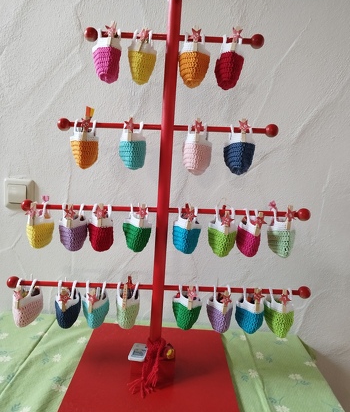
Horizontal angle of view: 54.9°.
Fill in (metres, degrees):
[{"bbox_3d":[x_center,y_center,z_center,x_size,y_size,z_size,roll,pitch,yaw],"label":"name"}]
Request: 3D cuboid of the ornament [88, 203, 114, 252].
[{"bbox_3d":[-0.148,0.044,0.678,0.051,0.096,0.050,2,11,-7],"label":"ornament"}]

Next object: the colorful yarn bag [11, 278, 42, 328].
[{"bbox_3d":[-0.312,0.207,0.711,0.057,0.100,0.054,3,11,0],"label":"colorful yarn bag"}]

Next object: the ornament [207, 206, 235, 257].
[{"bbox_3d":[0.100,0.055,0.709,0.058,0.110,0.052,1,11,-8],"label":"ornament"}]

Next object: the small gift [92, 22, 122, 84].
[{"bbox_3d":[-0.124,-0.279,0.618,0.053,0.097,0.050,1,11,-11],"label":"small gift"}]

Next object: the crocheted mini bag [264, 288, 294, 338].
[{"bbox_3d":[0.233,0.240,0.751,0.063,0.117,0.052,2,11,-3],"label":"crocheted mini bag"}]

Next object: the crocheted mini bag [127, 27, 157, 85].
[{"bbox_3d":[-0.060,-0.272,0.619,0.051,0.095,0.050,2,11,-2],"label":"crocheted mini bag"}]

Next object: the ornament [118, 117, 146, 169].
[{"bbox_3d":[-0.082,-0.119,0.647,0.052,0.095,0.050,2,11,-4],"label":"ornament"}]

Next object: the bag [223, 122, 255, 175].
[{"bbox_3d":[0.124,-0.111,0.645,0.056,0.101,0.052,2,11,-3],"label":"bag"}]

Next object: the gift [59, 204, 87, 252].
[{"bbox_3d":[-0.209,0.045,0.694,0.057,0.101,0.052,2,11,-3],"label":"gift"}]

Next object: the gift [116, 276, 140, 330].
[{"bbox_3d":[-0.101,0.218,0.733,0.052,0.108,0.052,3,11,1],"label":"gift"}]

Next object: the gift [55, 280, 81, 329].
[{"bbox_3d":[-0.230,0.214,0.727,0.056,0.109,0.052,2,11,-3],"label":"gift"}]

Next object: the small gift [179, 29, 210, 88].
[{"bbox_3d":[0.036,-0.270,0.618,0.057,0.097,0.052,2,11,-2],"label":"small gift"}]

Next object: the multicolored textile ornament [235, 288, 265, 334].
[{"bbox_3d":[0.167,0.235,0.748,0.060,0.107,0.052,0,11,-13],"label":"multicolored textile ornament"}]

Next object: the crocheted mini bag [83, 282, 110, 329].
[{"bbox_3d":[-0.171,0.215,0.730,0.057,0.108,0.052,3,11,1],"label":"crocheted mini bag"}]

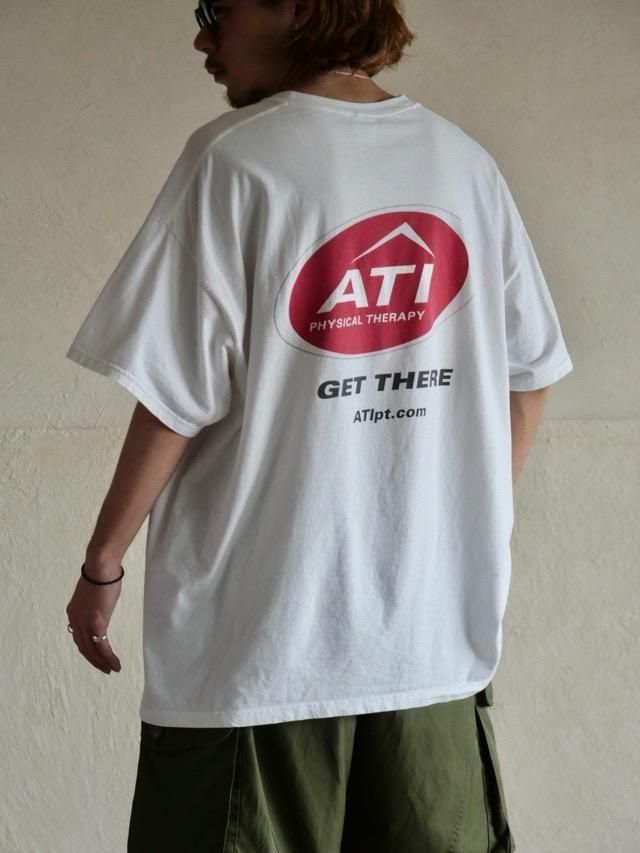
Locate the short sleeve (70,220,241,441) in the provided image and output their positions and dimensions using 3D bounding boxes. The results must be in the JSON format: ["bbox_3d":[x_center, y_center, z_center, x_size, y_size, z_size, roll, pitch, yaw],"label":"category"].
[{"bbox_3d":[-0.205,-0.120,2.880,0.170,0.265,0.190,-2,4,-27],"label":"short sleeve"}]

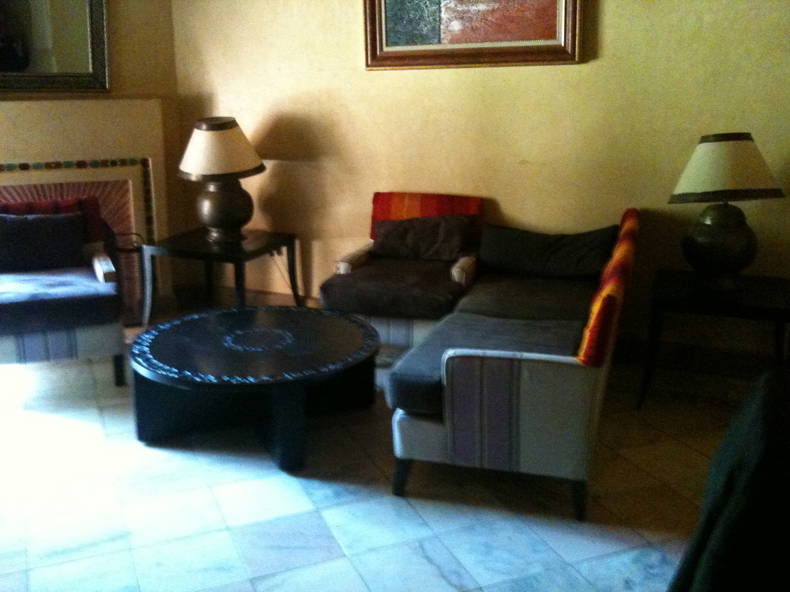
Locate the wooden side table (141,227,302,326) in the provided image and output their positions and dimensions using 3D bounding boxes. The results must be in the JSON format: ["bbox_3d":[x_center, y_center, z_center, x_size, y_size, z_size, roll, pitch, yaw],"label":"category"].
[{"bbox_3d":[-1.046,-0.108,4.970,0.682,0.499,0.698,6,16,22],"label":"wooden side table"}]

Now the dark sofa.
[{"bbox_3d":[0.609,0.134,3.508,0.760,0.797,1.835,5,16,16],"label":"dark sofa"}]

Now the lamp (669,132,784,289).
[{"bbox_3d":[1.513,-0.384,3.669,0.496,0.716,0.496,0,15,0],"label":"lamp"}]

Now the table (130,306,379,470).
[{"bbox_3d":[-0.582,0.368,3.452,1.032,0.372,1.032,0,15,0],"label":"table"}]

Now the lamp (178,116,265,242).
[{"bbox_3d":[-1.045,-0.703,4.809,0.505,0.735,0.505,0,15,0],"label":"lamp"}]

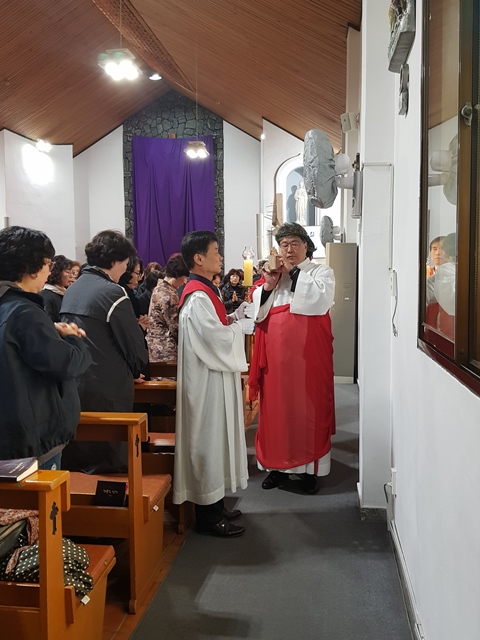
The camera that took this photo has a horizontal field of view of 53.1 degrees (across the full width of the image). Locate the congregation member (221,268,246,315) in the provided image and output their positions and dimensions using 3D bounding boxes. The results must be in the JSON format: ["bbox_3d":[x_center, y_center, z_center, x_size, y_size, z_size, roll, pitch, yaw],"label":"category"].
[{"bbox_3d":[-0.096,-0.023,7.686,0.480,1.560,0.360,0,5,0],"label":"congregation member"}]

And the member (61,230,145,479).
[{"bbox_3d":[-0.754,0.369,2.695,0.430,1.670,0.490,-5,7,-42],"label":"member"}]

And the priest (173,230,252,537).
[{"bbox_3d":[-0.154,0.361,2.701,0.450,1.690,0.510,0,5,-3],"label":"priest"}]

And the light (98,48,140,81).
[{"bbox_3d":[-1.821,-3.853,7.264,0.470,0.290,0.470,1,5,11],"label":"light"}]

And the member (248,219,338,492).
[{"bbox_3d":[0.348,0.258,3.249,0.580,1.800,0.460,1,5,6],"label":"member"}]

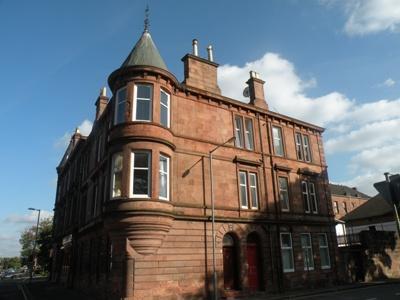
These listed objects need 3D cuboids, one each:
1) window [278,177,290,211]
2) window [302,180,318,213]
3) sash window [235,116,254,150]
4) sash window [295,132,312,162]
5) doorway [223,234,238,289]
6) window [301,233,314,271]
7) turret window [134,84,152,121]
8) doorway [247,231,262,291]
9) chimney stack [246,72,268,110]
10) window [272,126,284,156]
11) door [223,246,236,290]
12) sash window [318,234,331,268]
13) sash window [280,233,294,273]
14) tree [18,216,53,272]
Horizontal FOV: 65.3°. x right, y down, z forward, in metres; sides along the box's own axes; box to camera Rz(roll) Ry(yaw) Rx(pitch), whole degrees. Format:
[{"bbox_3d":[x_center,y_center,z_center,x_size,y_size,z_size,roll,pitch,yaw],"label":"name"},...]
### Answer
[{"bbox_3d":[5.379,2.842,20.055,0.850,2.170,0.150,11,-23,-32],"label":"window"},{"bbox_3d":[7.544,3.298,21.421,1.350,2.123,0.150,11,-23,-32],"label":"window"},{"bbox_3d":[2.596,-0.965,18.442,1.420,1.980,0.200,10,-21,-32],"label":"sash window"},{"bbox_3d":[7.527,-0.148,22.671,1.350,2.136,0.150,11,-23,-32],"label":"sash window"},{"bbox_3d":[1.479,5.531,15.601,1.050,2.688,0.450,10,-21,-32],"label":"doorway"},{"bbox_3d":[6.352,6.070,18.649,0.940,2.100,0.200,10,-21,-32],"label":"window"},{"bbox_3d":[-2.806,-2.305,15.331,0.938,2.144,0.170,2,-19,-11],"label":"turret window"},{"bbox_3d":[2.780,5.828,16.403,1.114,2.816,0.450,10,-21,-32],"label":"doorway"},{"bbox_3d":[3.976,-3.977,21.765,1.266,2.707,0.720,11,-23,-32],"label":"chimney stack"},{"bbox_3d":[4.955,-0.503,19.922,0.880,1.980,0.200,10,-21,-32],"label":"window"},{"bbox_3d":[1.405,6.246,16.456,1.000,2.124,0.100,11,-23,-32],"label":"door"},{"bbox_3d":[8.217,6.691,20.655,0.980,2.190,0.150,11,-23,-32],"label":"sash window"},{"bbox_3d":[4.926,5.829,17.740,0.940,2.100,0.200,10,-21,-32],"label":"sash window"},{"bbox_3d":[-22.006,13.591,44.194,5.600,8.000,5.600,11,-23,-32],"label":"tree"}]

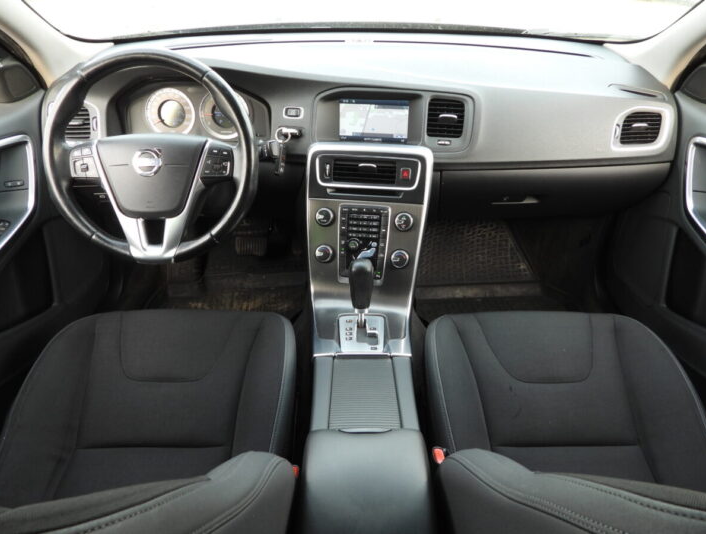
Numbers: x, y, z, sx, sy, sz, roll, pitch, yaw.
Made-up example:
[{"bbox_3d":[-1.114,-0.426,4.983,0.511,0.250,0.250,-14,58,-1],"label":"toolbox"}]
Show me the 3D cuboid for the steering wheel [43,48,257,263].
[{"bbox_3d":[-0.361,-0.195,0.905,0.378,0.378,0.095,-1,9,-2],"label":"steering wheel"}]

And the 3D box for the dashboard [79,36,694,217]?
[{"bbox_3d":[0.020,-0.378,1.291,1.420,0.380,0.540,0,29,0],"label":"dashboard"}]

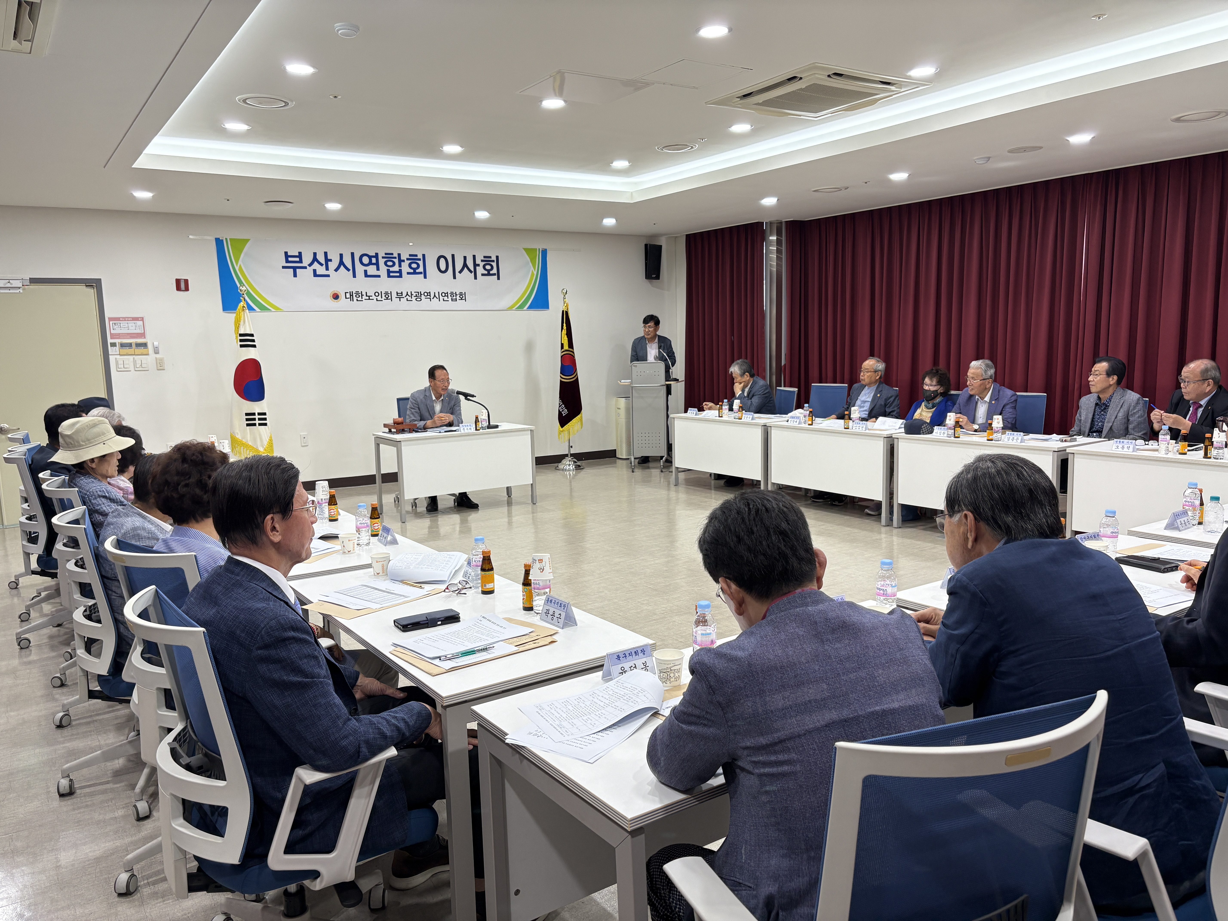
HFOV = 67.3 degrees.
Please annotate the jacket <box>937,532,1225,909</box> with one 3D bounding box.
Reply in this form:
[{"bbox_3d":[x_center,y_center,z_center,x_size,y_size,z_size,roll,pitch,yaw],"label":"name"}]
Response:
[{"bbox_3d":[0.945,0.483,1.983,0.552,0.660,0.571,-7,9,-34],"label":"jacket"}]

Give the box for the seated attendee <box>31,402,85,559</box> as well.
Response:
[{"bbox_3d":[-2.899,0.272,5.384,0.780,1.235,0.520,-6,9,-33],"label":"seated attendee"}]

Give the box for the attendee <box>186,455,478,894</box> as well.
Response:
[{"bbox_3d":[-0.690,0.605,2.308,0.709,1.280,0.542,-7,9,-34],"label":"attendee"}]

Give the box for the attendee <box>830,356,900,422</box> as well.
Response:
[{"bbox_3d":[2.267,-0.272,8.315,0.780,1.290,0.560,-6,9,-31],"label":"attendee"}]

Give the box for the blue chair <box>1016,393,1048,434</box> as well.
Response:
[{"bbox_3d":[3.031,-0.030,7.315,0.611,0.965,0.611,-7,9,-34],"label":"blue chair"}]

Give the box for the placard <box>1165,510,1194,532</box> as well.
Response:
[{"bbox_3d":[2.199,0.227,3.580,0.123,0.077,0.056,-7,9,-34],"label":"placard"}]

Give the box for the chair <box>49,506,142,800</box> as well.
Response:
[{"bbox_3d":[-1.671,0.654,3.332,0.621,0.965,0.611,-6,9,-31],"label":"chair"}]

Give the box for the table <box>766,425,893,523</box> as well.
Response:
[{"bbox_3d":[1.976,0.068,7.770,0.605,0.719,1.308,-7,9,-34],"label":"table"}]

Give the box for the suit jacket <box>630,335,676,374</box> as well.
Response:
[{"bbox_3d":[0.463,-1.125,10.763,0.552,0.690,0.355,-1,8,7],"label":"suit jacket"}]

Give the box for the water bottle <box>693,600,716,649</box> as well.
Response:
[{"bbox_3d":[0.220,0.422,2.229,0.057,0.172,0.057,-1,8,0],"label":"water bottle"}]

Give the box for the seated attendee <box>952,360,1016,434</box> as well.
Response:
[{"bbox_3d":[2.863,-0.160,7.248,0.739,1.256,0.542,-7,9,-34],"label":"seated attendee"}]

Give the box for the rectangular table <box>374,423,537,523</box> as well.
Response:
[{"bbox_3d":[-1.432,0.088,8.440,1.350,0.724,0.600,-6,9,-33],"label":"rectangular table"}]

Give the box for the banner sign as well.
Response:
[{"bbox_3d":[-2.285,-1.967,9.929,3.689,0.702,0.020,-7,9,-34],"label":"banner sign"}]

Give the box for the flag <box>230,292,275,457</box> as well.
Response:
[{"bbox_3d":[-3.350,-0.790,8.554,0.394,1.520,0.236,-7,9,-34],"label":"flag"}]

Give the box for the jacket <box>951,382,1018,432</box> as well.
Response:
[{"bbox_3d":[2.901,-0.320,7.304,0.433,0.650,0.532,-7,9,-34],"label":"jacket"}]

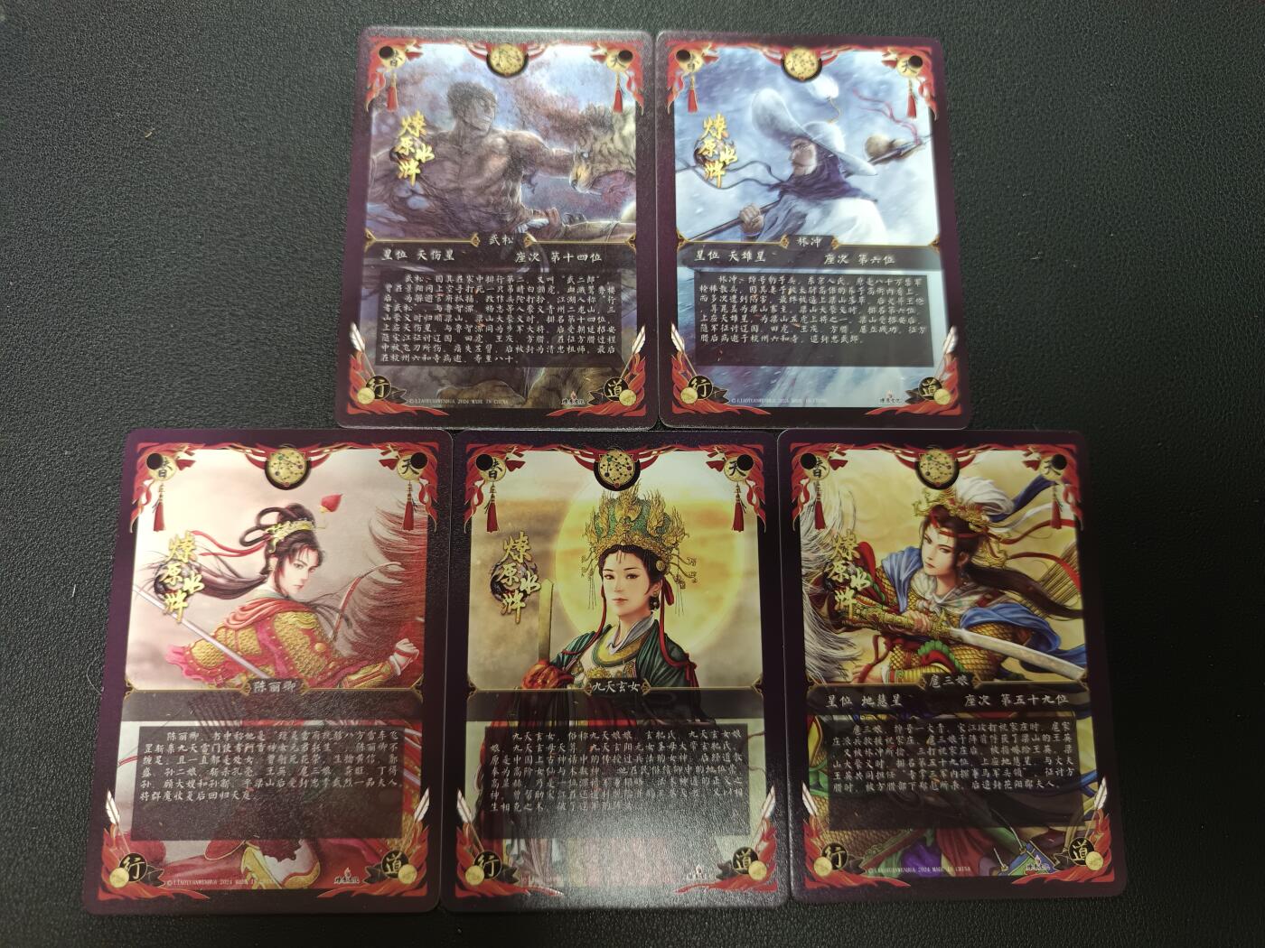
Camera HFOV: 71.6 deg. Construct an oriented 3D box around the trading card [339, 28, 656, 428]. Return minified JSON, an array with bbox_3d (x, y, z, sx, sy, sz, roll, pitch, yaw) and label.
[{"bbox_3d":[-0.027,-0.052,0.181,0.063,0.001,0.088,0,80,-2],"label":"trading card"}]

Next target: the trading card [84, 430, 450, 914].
[{"bbox_3d":[-0.066,0.035,0.163,0.063,0.001,0.088,0,80,-2],"label":"trading card"}]

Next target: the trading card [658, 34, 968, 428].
[{"bbox_3d":[0.037,-0.052,0.183,0.063,0.001,0.088,0,80,-2],"label":"trading card"}]

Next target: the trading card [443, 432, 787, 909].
[{"bbox_3d":[-0.003,0.035,0.166,0.063,0.001,0.088,0,80,-2],"label":"trading card"}]

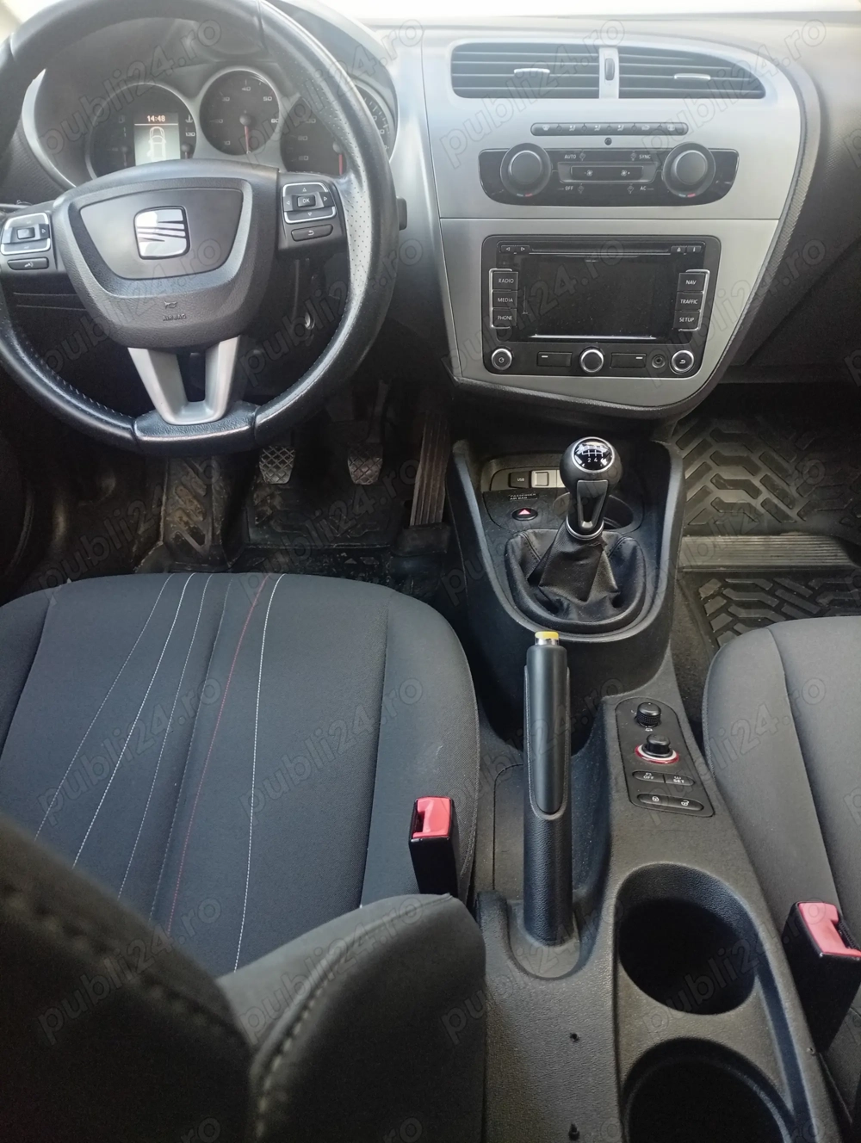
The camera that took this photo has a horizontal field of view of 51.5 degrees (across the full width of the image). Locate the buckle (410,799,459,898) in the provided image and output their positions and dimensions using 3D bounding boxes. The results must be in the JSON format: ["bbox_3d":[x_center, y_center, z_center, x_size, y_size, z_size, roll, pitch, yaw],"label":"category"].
[{"bbox_3d":[0.007,0.232,0.692,0.030,0.095,0.051,-5,22,5],"label":"buckle"}]

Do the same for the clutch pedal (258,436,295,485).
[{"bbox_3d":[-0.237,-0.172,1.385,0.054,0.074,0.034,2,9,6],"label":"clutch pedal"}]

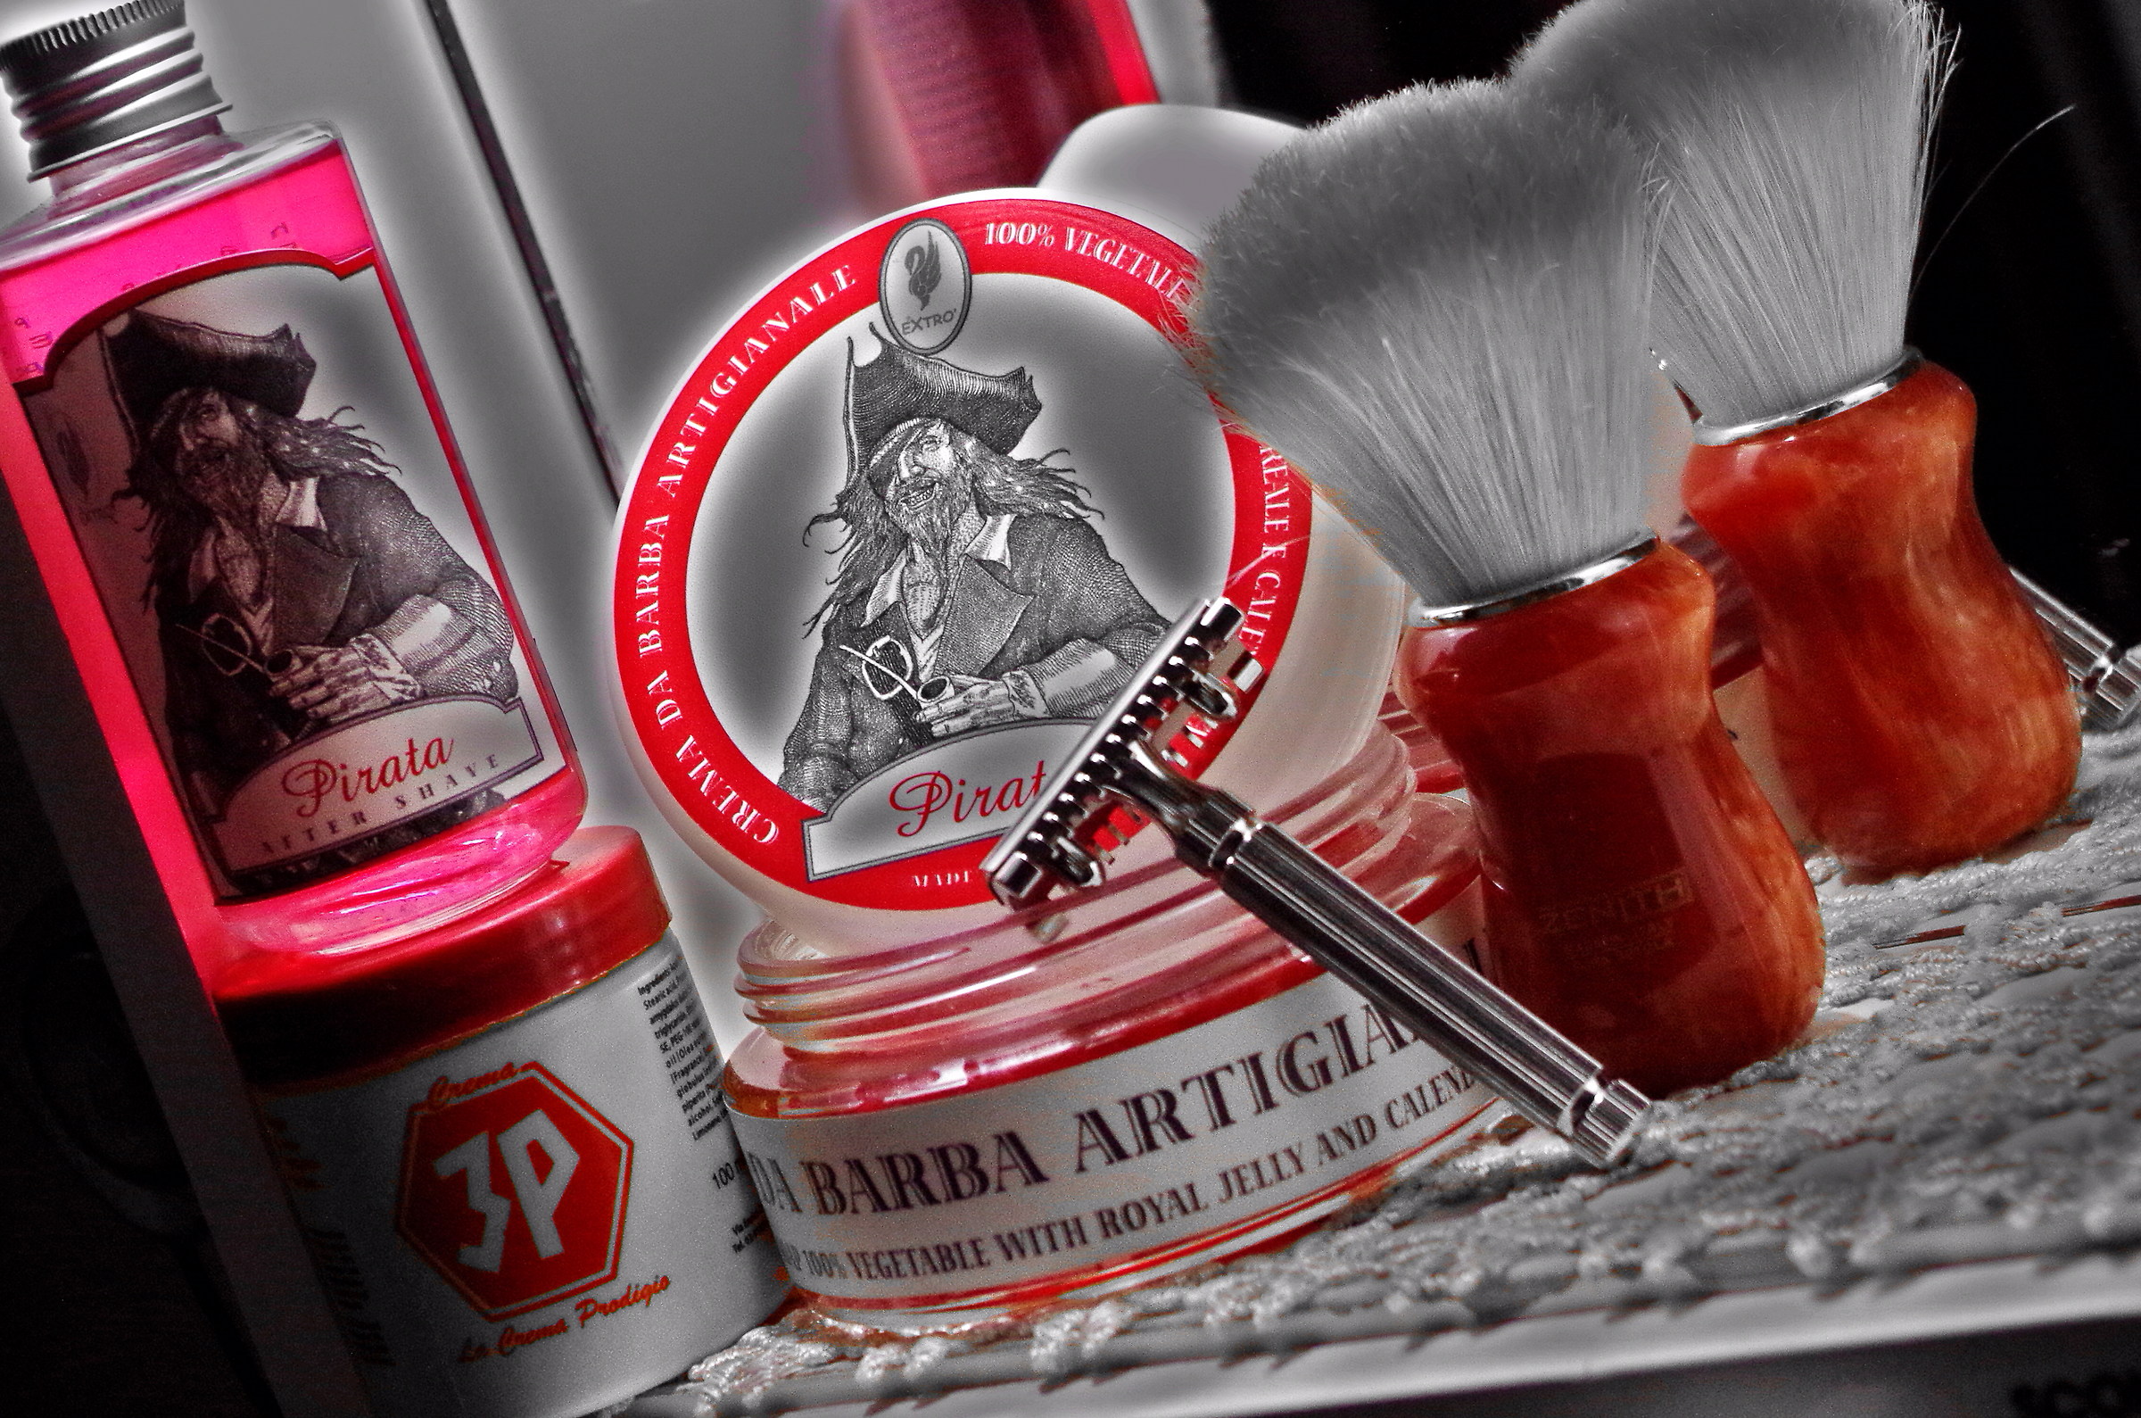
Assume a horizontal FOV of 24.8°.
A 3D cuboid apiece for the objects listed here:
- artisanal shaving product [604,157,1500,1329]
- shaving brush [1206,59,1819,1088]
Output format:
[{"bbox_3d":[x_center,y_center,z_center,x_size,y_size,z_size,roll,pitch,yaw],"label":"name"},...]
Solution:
[{"bbox_3d":[-0.005,-0.001,0.558,0.093,0.113,0.099,-18,8,3],"label":"artisanal shaving product"},{"bbox_3d":[0.049,-0.013,0.525,0.053,0.110,0.053,-17,8,5],"label":"shaving brush"}]

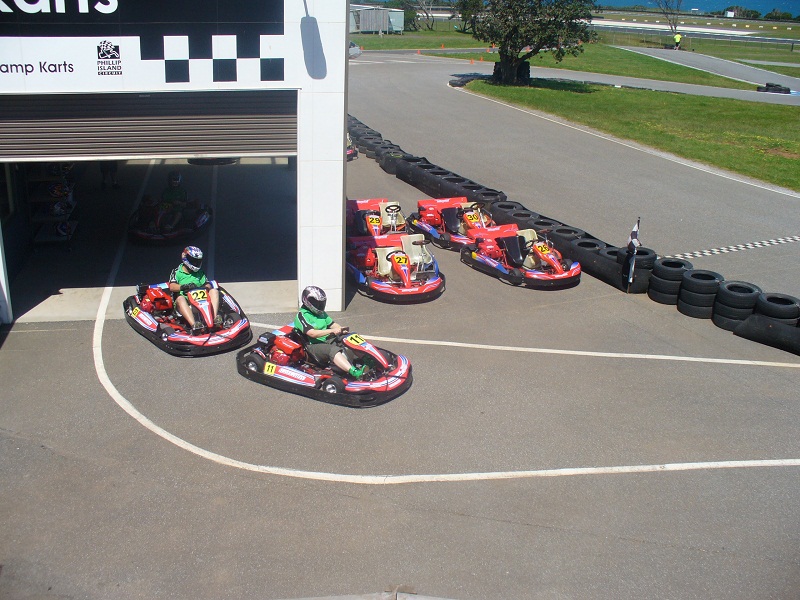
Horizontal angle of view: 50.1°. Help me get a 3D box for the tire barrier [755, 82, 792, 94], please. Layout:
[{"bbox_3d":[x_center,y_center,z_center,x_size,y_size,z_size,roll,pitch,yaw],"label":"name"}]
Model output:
[{"bbox_3d":[19.589,-11.060,44.800,1.700,0.420,0.650,12,22,24],"label":"tire barrier"}]

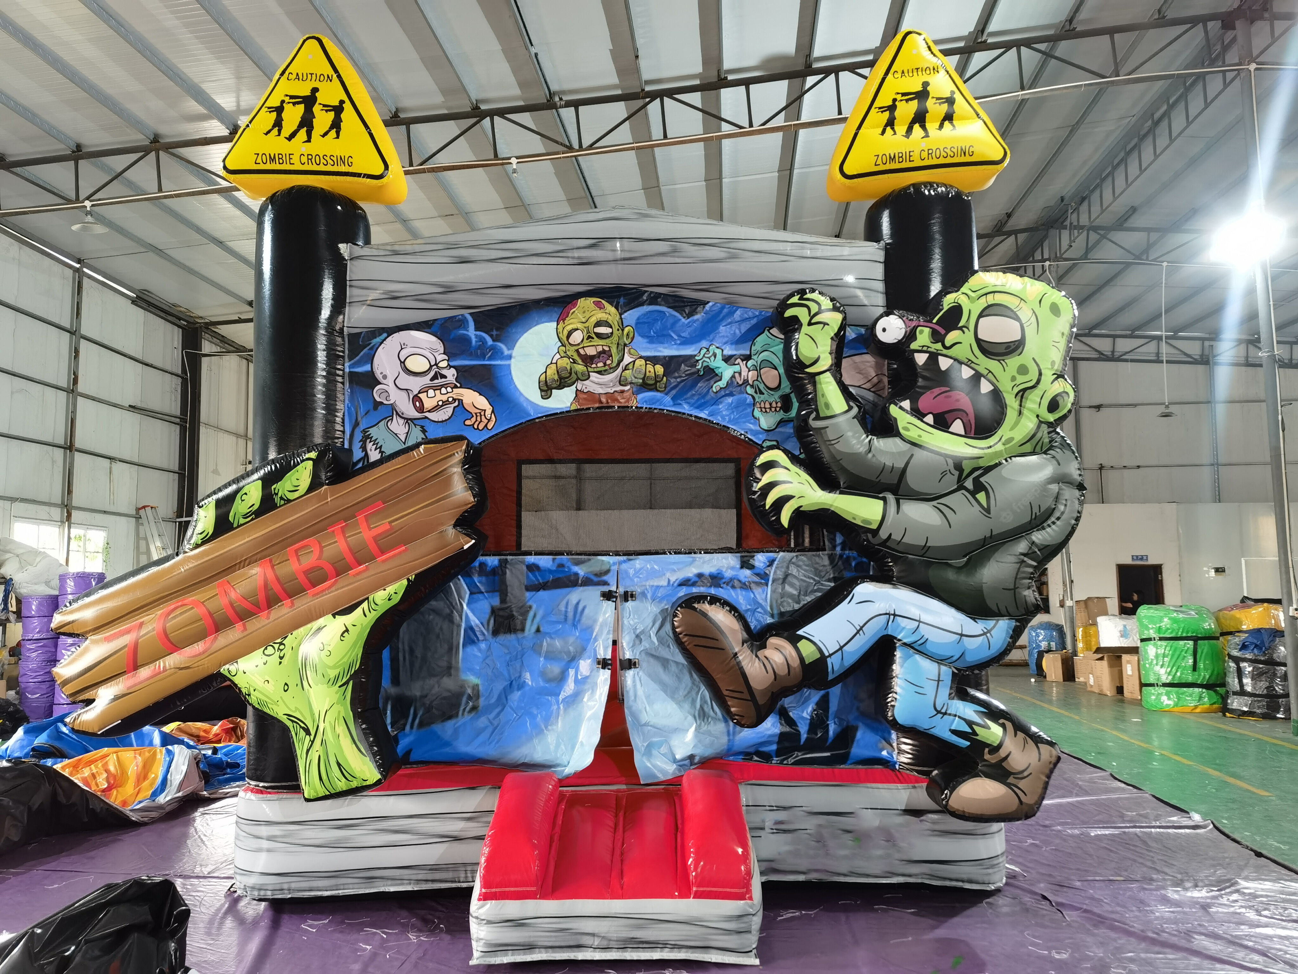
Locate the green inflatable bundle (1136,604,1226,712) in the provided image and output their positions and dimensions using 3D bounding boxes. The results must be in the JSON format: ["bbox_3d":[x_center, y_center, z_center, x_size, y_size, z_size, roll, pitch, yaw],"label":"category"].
[{"bbox_3d":[6.584,2.074,12.511,1.000,1.250,0.970,-3,-6,27],"label":"green inflatable bundle"}]

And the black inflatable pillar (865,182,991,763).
[{"bbox_3d":[1.612,-0.096,5.861,0.610,3.400,0.610,-1,-6,0],"label":"black inflatable pillar"}]

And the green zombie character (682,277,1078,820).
[{"bbox_3d":[1.174,0.286,5.279,2.095,2.792,0.550,-1,-6,0],"label":"green zombie character"}]

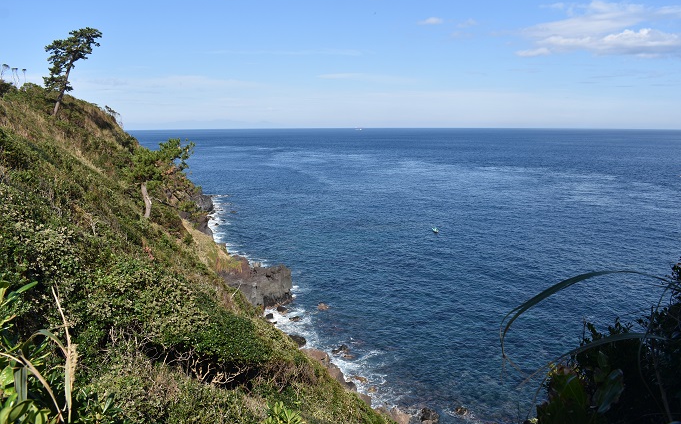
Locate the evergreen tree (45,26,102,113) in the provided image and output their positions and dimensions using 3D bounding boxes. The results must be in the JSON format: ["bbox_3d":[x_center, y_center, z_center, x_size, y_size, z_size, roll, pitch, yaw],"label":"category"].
[{"bbox_3d":[-24.140,-12.660,46.000,5.000,7.800,4.600,0,9,0],"label":"evergreen tree"}]

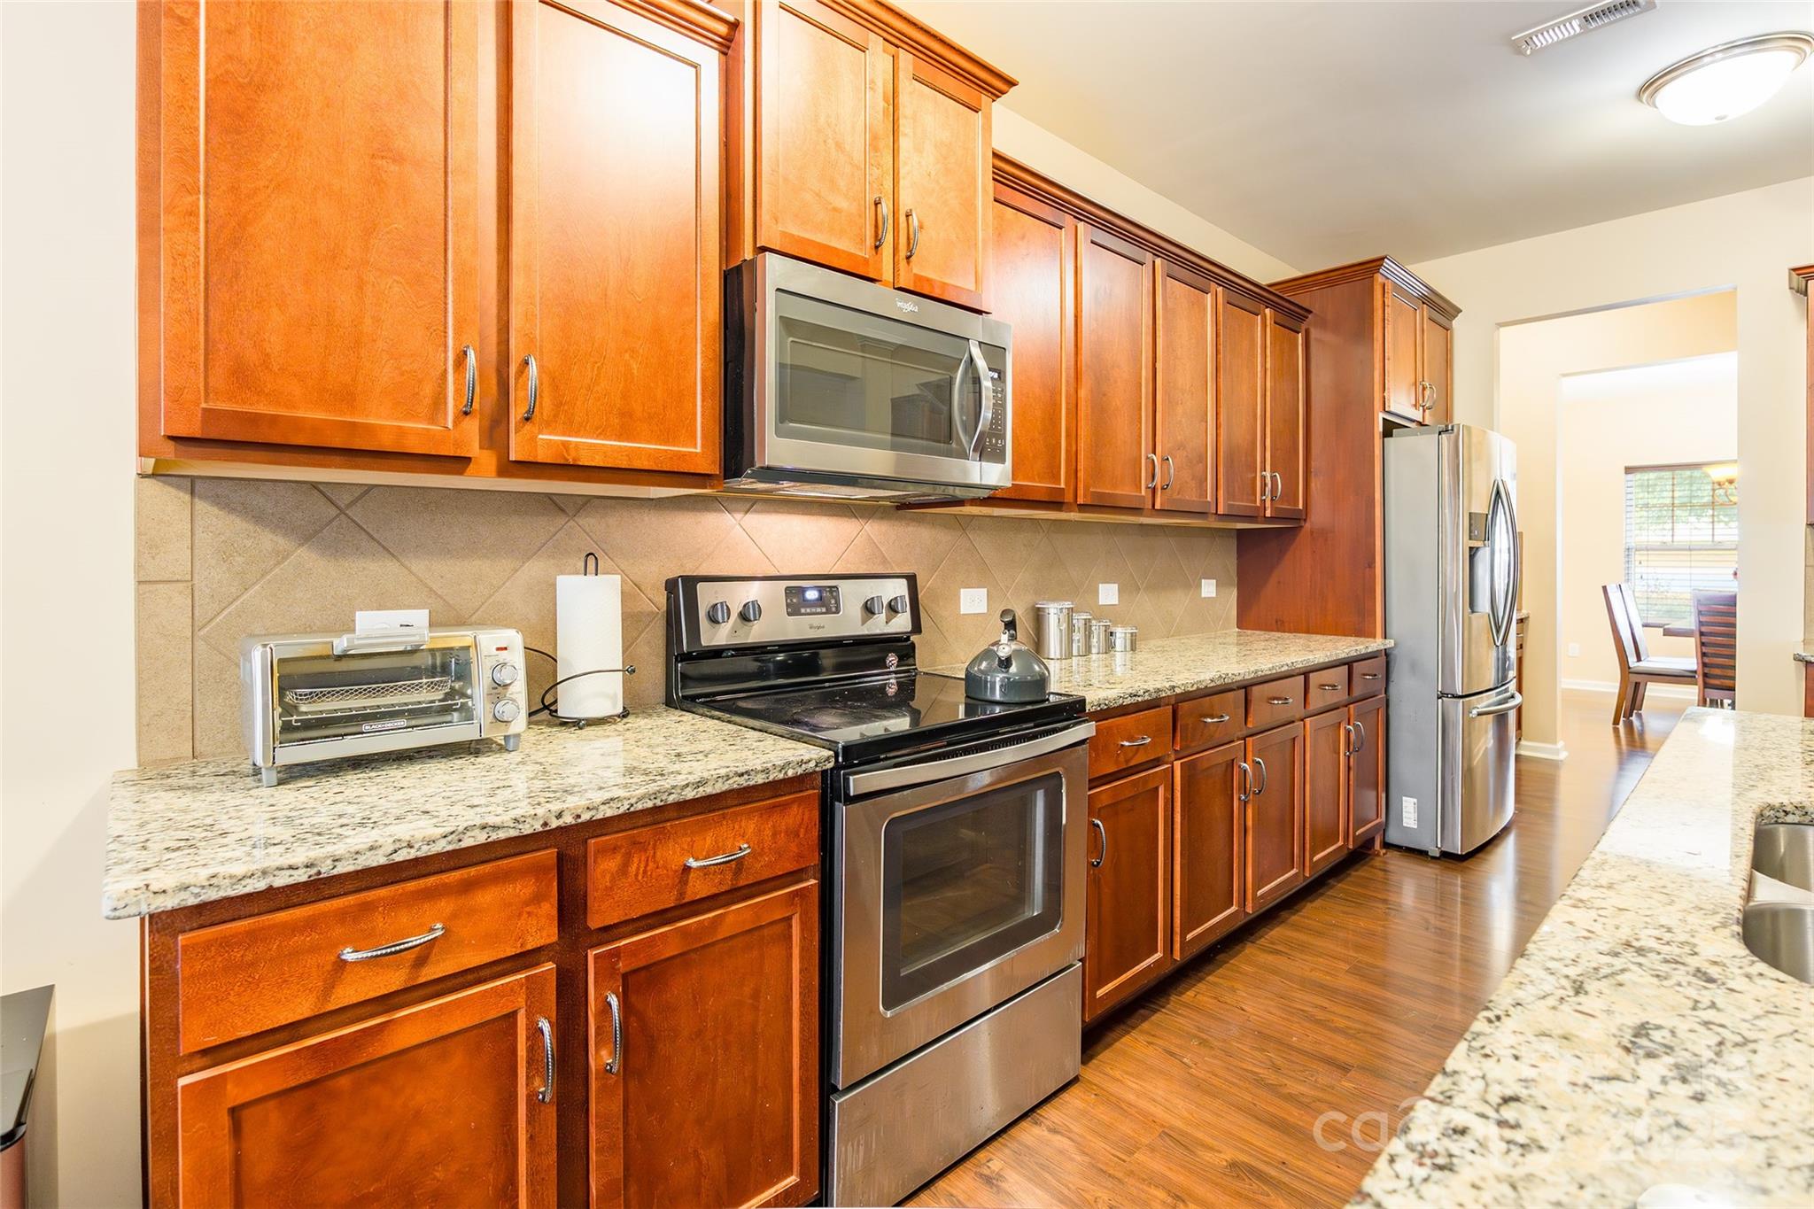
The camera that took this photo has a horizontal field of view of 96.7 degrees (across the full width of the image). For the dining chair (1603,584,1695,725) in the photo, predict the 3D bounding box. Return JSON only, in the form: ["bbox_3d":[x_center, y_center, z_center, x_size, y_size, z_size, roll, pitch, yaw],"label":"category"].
[{"bbox_3d":[5.862,0.399,6.309,0.480,1.080,0.590,-2,3,-43],"label":"dining chair"}]

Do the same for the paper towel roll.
[{"bbox_3d":[-0.669,0.090,1.684,0.125,0.286,0.125,0,2,0],"label":"paper towel roll"}]

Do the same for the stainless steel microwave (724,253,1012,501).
[{"bbox_3d":[-0.140,-0.491,1.971,0.755,0.430,0.435,-2,3,-43],"label":"stainless steel microwave"}]

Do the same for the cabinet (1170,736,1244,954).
[{"bbox_3d":[0.711,0.716,2.648,0.449,0.577,0.615,-2,3,-43],"label":"cabinet"}]

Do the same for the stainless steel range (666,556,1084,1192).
[{"bbox_3d":[-0.050,0.550,1.920,0.760,1.212,0.665,-2,3,-43],"label":"stainless steel range"}]

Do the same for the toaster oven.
[{"bbox_3d":[-0.891,0.155,1.392,0.390,0.214,0.238,-2,3,-43],"label":"toaster oven"}]

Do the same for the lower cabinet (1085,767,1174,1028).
[{"bbox_3d":[0.385,0.729,2.345,0.415,0.577,0.615,-2,3,-43],"label":"lower cabinet"}]

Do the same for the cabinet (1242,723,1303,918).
[{"bbox_3d":[1.052,0.702,2.965,0.453,0.577,0.615,-2,3,-43],"label":"cabinet"}]

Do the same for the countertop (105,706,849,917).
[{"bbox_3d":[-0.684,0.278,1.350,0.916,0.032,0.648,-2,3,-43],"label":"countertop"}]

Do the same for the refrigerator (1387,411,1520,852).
[{"bbox_3d":[2.327,0.159,3.923,0.910,1.785,0.895,-2,3,-43],"label":"refrigerator"}]

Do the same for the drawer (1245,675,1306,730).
[{"bbox_3d":[1.085,0.321,2.911,0.455,0.132,0.515,-2,3,-43],"label":"drawer"}]

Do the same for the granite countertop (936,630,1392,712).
[{"bbox_3d":[1.044,0.207,2.955,2.268,0.032,0.648,-2,3,-43],"label":"granite countertop"}]

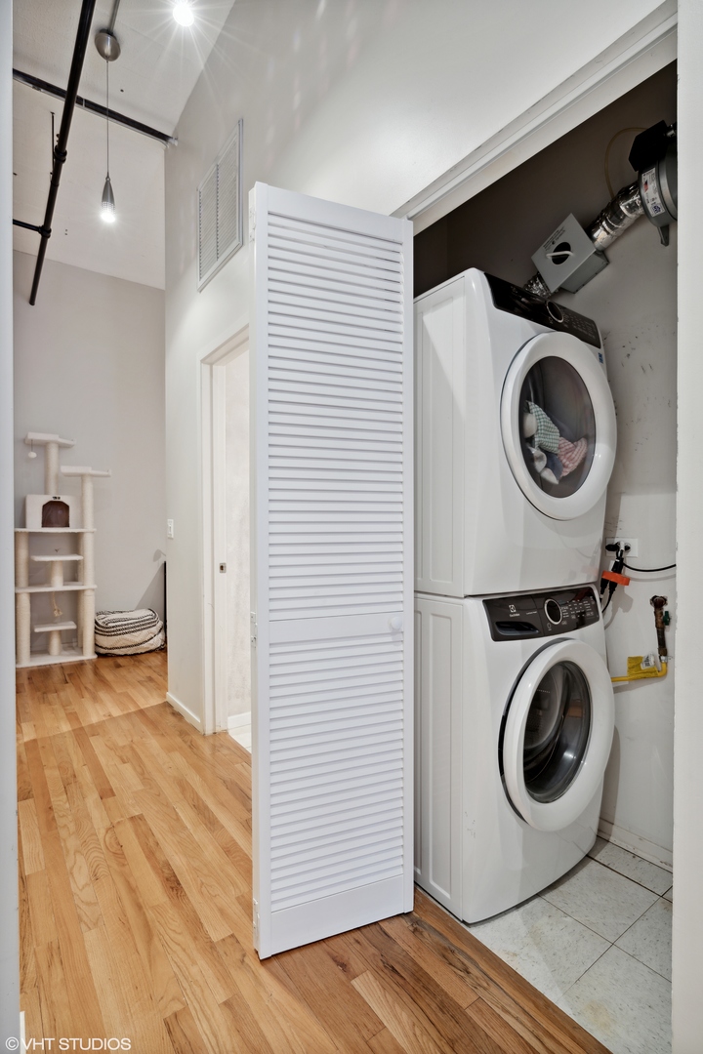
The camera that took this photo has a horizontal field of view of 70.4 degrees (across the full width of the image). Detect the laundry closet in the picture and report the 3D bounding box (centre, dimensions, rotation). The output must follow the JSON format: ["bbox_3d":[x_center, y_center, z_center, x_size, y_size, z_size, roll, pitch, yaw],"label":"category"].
[{"bbox_3d":[0.519,0.115,1.724,0.850,2.120,1.280,0,0,-37],"label":"laundry closet"}]

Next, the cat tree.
[{"bbox_3d":[-2.567,0.173,4.460,0.740,1.990,0.490,0,0,-33],"label":"cat tree"}]

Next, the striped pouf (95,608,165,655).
[{"bbox_3d":[-2.136,1.000,4.780,0.660,0.340,0.560,0,0,-37],"label":"striped pouf"}]

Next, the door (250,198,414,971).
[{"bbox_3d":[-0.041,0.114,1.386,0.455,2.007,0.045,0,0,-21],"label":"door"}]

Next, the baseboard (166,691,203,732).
[{"bbox_3d":[-1.037,1.138,3.074,0.018,0.060,0.660,0,0,-37],"label":"baseboard"}]

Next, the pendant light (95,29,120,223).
[{"bbox_3d":[-1.265,-2.070,2.590,0.120,0.985,0.120,0,0,-37],"label":"pendant light"}]

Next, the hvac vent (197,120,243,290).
[{"bbox_3d":[-0.695,-1.637,2.605,0.025,0.595,0.585,0,0,-37],"label":"hvac vent"}]

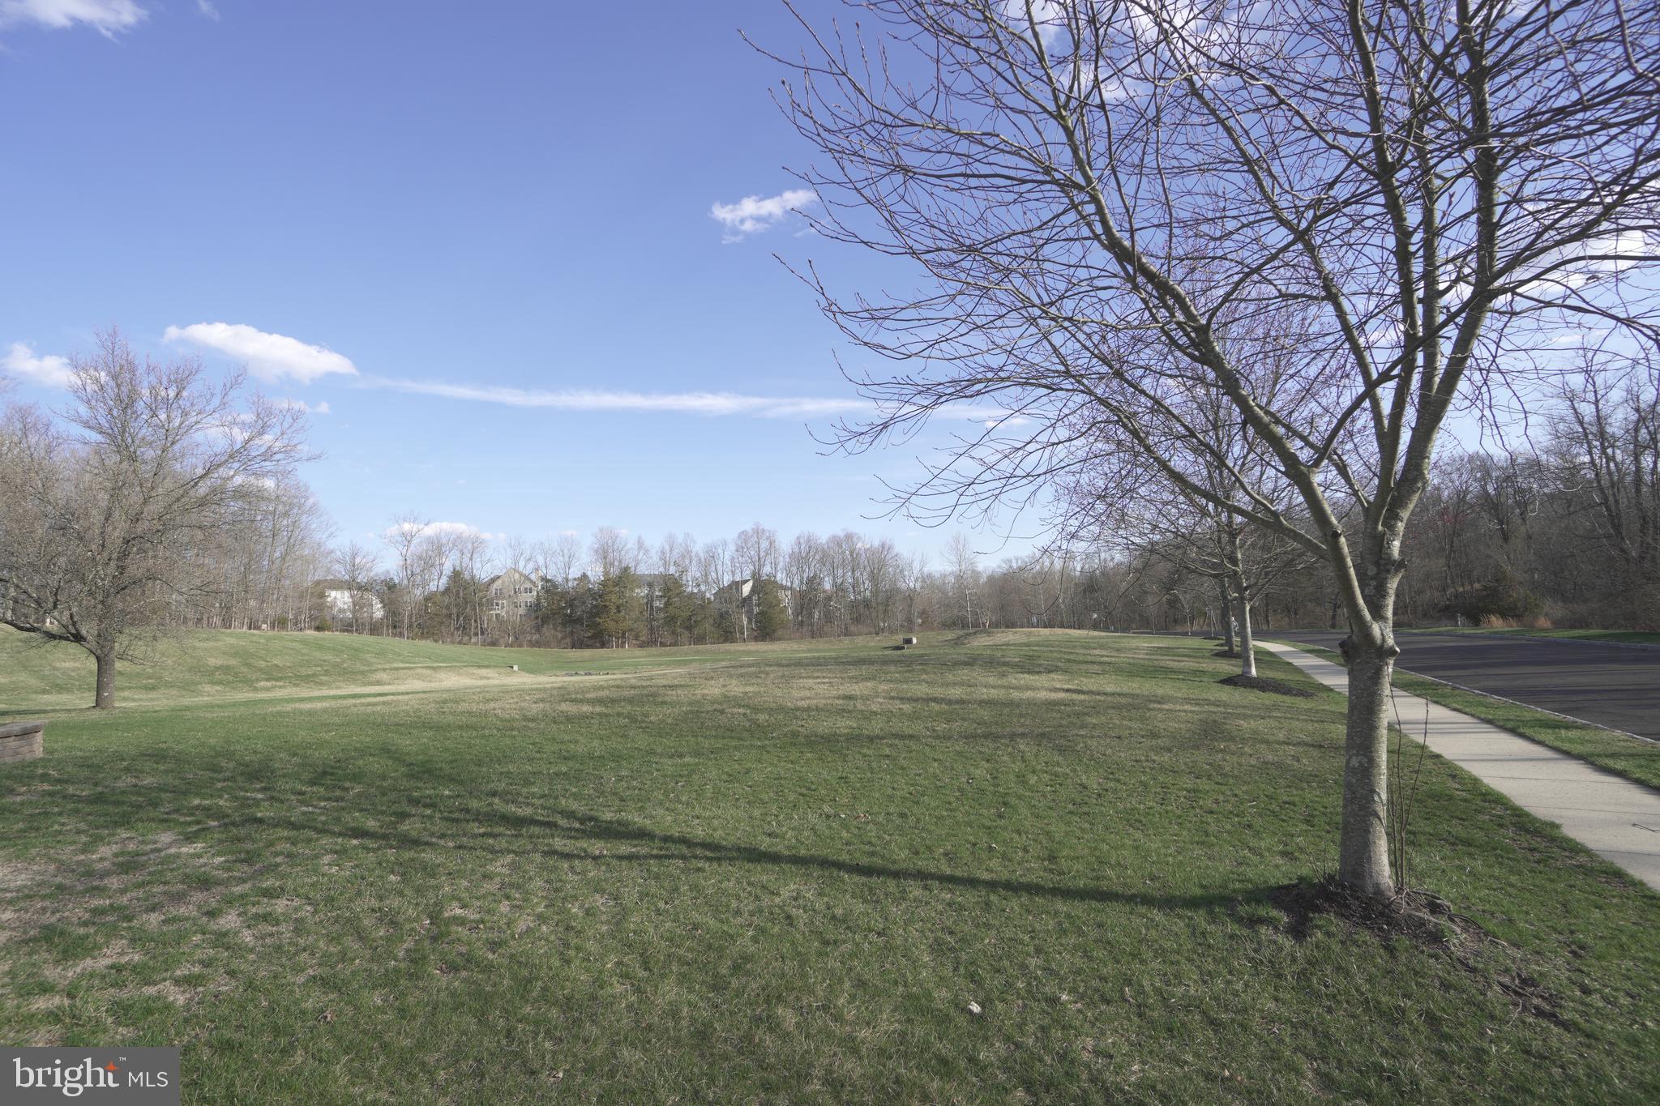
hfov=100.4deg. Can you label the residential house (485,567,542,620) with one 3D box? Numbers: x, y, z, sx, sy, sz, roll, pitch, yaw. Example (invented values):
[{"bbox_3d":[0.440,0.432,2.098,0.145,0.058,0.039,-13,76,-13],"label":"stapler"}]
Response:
[{"bbox_3d":[-66.880,8.860,147.000,12.000,11.400,11.000,2,-5,-19],"label":"residential house"}]

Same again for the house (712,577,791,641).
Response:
[{"bbox_3d":[-15.240,11.260,141.000,14.500,11.800,11.500,0,-5,-2],"label":"house"}]

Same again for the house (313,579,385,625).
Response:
[{"bbox_3d":[-103.850,10.660,150.000,13.500,9.600,10.500,2,-5,-24],"label":"house"}]

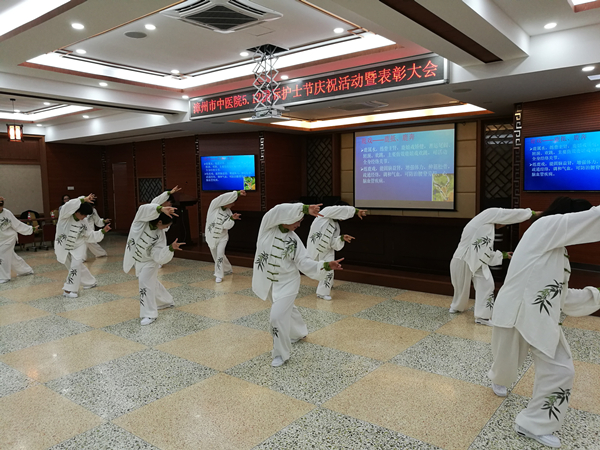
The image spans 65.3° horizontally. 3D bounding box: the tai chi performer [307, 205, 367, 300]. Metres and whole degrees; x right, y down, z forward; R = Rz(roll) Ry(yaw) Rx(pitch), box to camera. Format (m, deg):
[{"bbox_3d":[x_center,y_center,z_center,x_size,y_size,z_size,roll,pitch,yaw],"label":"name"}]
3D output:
[{"bbox_3d":[0.495,0.331,6.496,0.630,1.260,0.660,-3,6,-25],"label":"tai chi performer"}]

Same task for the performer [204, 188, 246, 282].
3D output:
[{"bbox_3d":[-1.297,0.160,7.754,0.560,1.440,0.620,-3,5,-18],"label":"performer"}]

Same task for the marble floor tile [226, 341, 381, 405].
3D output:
[{"bbox_3d":[0.051,1.222,3.988,1.000,0.020,1.000,3,7,39],"label":"marble floor tile"}]

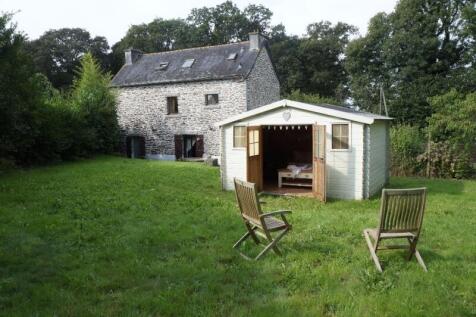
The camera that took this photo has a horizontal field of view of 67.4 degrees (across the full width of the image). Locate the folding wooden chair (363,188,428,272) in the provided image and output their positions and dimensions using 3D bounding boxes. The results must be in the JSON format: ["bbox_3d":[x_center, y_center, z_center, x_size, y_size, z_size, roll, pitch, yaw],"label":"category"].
[{"bbox_3d":[1.727,0.749,3.941,0.490,0.905,0.560,-1,4,1],"label":"folding wooden chair"}]

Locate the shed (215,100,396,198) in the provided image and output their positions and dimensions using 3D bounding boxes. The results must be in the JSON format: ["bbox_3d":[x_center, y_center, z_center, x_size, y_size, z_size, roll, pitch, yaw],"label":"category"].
[{"bbox_3d":[2.000,-0.409,10.394,4.295,2.442,2.859,2,6,32],"label":"shed"}]

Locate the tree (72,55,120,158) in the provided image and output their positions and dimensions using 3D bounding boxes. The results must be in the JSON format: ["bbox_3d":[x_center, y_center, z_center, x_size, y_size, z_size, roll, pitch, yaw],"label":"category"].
[{"bbox_3d":[-11.057,-4.238,27.500,3.600,7.700,3.600,-1,5,0],"label":"tree"}]

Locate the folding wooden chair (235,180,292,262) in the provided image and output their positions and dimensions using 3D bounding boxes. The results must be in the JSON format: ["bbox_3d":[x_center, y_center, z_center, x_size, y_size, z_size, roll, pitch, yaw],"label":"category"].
[{"bbox_3d":[0.286,0.701,4.302,0.570,0.905,0.560,-3,4,-27],"label":"folding wooden chair"}]

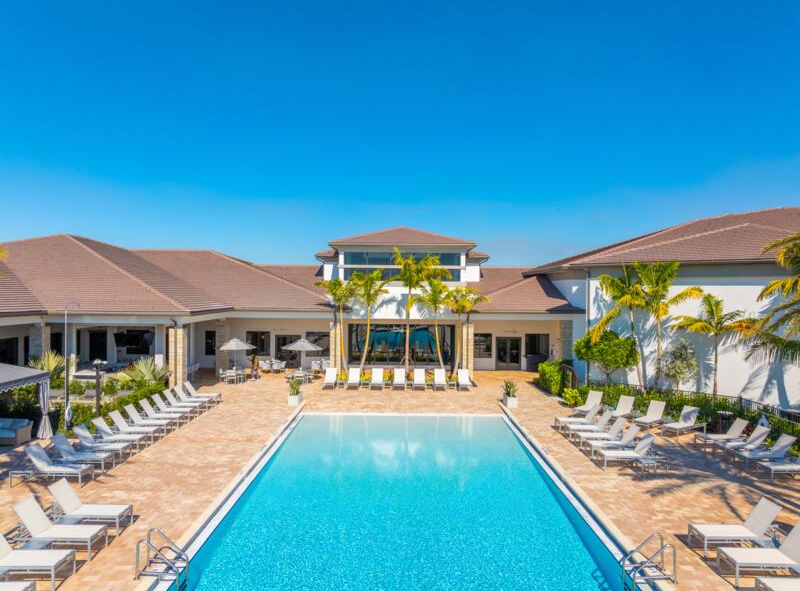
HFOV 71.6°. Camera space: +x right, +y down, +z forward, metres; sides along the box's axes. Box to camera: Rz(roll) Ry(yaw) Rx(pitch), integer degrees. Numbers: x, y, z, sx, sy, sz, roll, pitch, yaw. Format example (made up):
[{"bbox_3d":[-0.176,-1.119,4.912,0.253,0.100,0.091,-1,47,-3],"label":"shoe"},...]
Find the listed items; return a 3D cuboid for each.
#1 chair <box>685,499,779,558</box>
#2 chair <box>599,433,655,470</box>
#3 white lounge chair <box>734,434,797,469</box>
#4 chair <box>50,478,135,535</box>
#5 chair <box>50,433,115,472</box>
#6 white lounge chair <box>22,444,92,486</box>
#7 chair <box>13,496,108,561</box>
[{"bbox_3d":[7.149,4.838,11.565,1.920,1.050,0.640,0,0,0],"label":"chair"},{"bbox_3d":[7.230,4.848,17.254,1.920,1.050,0.640,0,0,0],"label":"chair"},{"bbox_3d":[11.530,4.873,17.228,1.920,1.050,0.640,0,0,0],"label":"white lounge chair"},{"bbox_3d":[-7.109,4.755,12.464,1.920,1.050,0.640,0,0,0],"label":"chair"},{"bbox_3d":[-9.687,4.748,16.675,1.920,1.050,0.640,0,0,0],"label":"chair"},{"bbox_3d":[-9.682,4.746,15.490,1.920,1.050,0.640,0,0,-1],"label":"white lounge chair"},{"bbox_3d":[-7.101,4.753,11.353,1.920,1.050,0.640,0,0,0],"label":"chair"}]

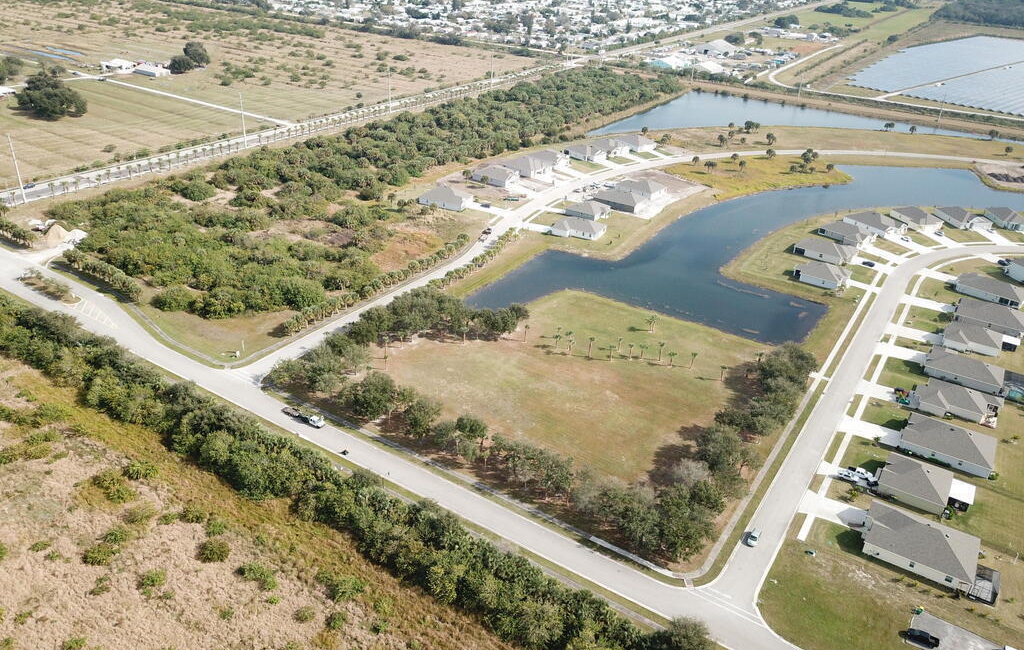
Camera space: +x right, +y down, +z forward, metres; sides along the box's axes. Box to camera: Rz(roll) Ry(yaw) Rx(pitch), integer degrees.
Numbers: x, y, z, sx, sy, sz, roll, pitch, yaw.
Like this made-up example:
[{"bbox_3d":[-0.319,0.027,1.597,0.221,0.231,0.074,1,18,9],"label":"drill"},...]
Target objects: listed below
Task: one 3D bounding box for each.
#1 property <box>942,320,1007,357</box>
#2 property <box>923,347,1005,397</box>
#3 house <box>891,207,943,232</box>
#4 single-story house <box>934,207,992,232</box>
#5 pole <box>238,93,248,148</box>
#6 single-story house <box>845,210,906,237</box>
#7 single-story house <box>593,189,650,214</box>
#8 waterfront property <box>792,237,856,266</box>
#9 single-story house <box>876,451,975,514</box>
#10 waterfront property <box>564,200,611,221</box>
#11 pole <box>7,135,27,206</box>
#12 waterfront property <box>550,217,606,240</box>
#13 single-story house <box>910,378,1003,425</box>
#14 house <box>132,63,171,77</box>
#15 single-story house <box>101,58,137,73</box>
[{"bbox_3d":[146.214,3.133,243.271,14.849,5.555,14.273,18,31,27],"label":"property"},{"bbox_3d":[125.650,11.690,213.130,18.950,6.110,12.530,19,32,28],"label":"property"},{"bbox_3d":[182.542,-48.768,346.330,12.905,5.281,18.681,-4,28,-13],"label":"house"},{"bbox_3d":[204.383,-49.014,348.655,13.142,5.328,21.258,-4,28,-12],"label":"single-story house"},{"bbox_3d":[-141.722,-107.485,405.622,0.800,28.488,0.800,18,31,27],"label":"pole"},{"bbox_3d":[159.984,-45.668,337.894,15.318,5.763,20.831,-14,32,-28],"label":"single-story house"},{"bbox_3d":[47.210,-54.980,331.490,19.460,6.730,15.180,18,31,26],"label":"single-story house"},{"bbox_3d":[125.260,-30.242,305.582,21.312,5.472,13.859,20,32,30],"label":"waterfront property"},{"bbox_3d":[90.240,33.790,167.110,18.140,6.730,13.860,19,32,28],"label":"single-story house"},{"bbox_3d":[33.340,-51.110,337.650,14.861,5.441,13.706,20,32,29],"label":"waterfront property"},{"bbox_3d":[-203.685,-63.977,316.485,0.800,28.716,0.800,18,31,27],"label":"pole"},{"bbox_3d":[26.770,-38.530,299.180,16.810,5.910,14.670,17,31,25],"label":"waterfront property"},{"bbox_3d":[115.450,18.730,198.790,20.180,6.110,13.150,18,31,27],"label":"single-story house"},{"bbox_3d":[-250.540,-177.480,537.150,22.220,5.100,13.450,17,31,24],"label":"house"},{"bbox_3d":[-307.669,-201.651,596.868,17.000,5.400,20.000,19,32,28],"label":"single-story house"}]

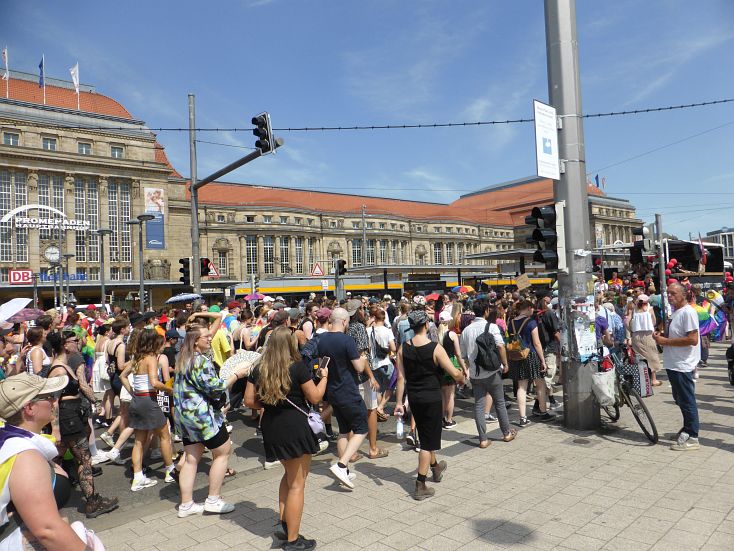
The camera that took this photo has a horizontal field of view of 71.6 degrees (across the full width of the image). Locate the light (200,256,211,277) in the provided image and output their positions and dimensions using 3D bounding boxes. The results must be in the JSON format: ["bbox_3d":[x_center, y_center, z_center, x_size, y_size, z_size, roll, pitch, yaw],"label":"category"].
[{"bbox_3d":[-5.139,-0.271,16.200,0.270,0.600,0.270,-5,-3,42],"label":"light"}]

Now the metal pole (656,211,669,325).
[{"bbox_3d":[6.281,0.318,10.778,0.120,3.290,0.120,-2,-2,0],"label":"metal pole"}]

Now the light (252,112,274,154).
[{"bbox_3d":[-2.472,-3.375,12.100,0.370,0.910,0.320,-11,4,-43],"label":"light"}]

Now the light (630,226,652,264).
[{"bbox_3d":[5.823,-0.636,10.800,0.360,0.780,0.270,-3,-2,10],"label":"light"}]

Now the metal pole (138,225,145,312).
[{"bbox_3d":[-9.688,0.385,21.966,0.150,5.470,0.150,-2,-2,0],"label":"metal pole"}]

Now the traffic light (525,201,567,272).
[{"bbox_3d":[2.287,-0.481,6.450,0.410,0.890,0.290,-2,-2,-7],"label":"traffic light"}]

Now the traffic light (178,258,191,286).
[{"bbox_3d":[-5.760,-0.111,16.200,0.350,0.880,0.280,0,-3,-42],"label":"traffic light"}]

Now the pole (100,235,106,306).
[{"bbox_3d":[-12.889,0.679,24.951,0.150,5.410,0.150,-2,-2,0],"label":"pole"}]

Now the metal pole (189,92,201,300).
[{"bbox_3d":[-5.438,-1.565,16.165,0.210,8.510,0.210,-2,-2,0],"label":"metal pole"}]

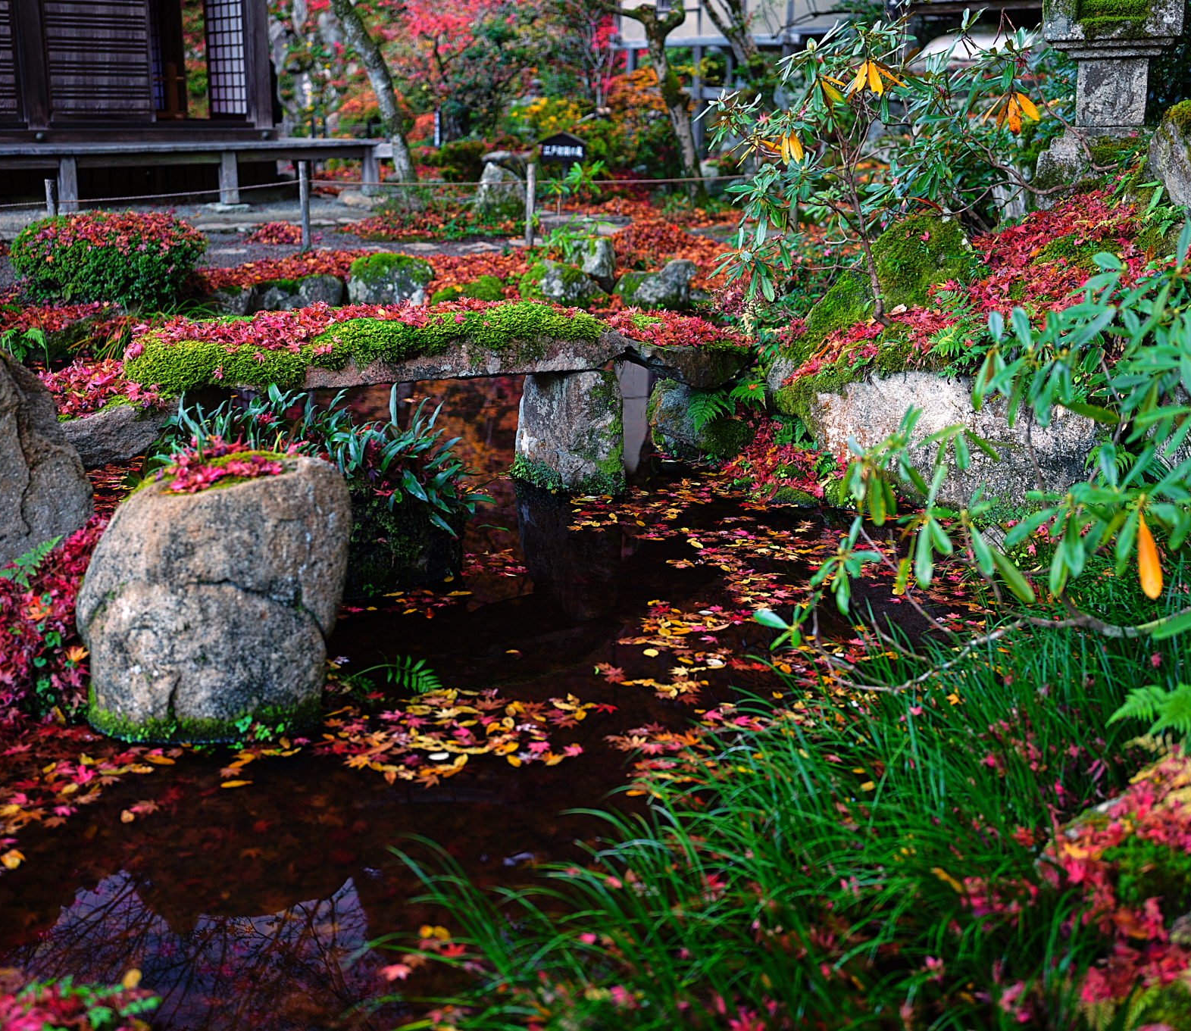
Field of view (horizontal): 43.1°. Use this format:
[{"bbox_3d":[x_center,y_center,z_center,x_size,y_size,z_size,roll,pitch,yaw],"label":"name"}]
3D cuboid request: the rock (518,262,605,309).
[{"bbox_3d":[-0.196,-1.393,9.057,0.470,0.285,0.360,1,15,0],"label":"rock"}]

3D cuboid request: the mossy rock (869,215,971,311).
[{"bbox_3d":[1.262,-0.980,5.900,0.400,0.394,0.360,3,15,12],"label":"mossy rock"}]

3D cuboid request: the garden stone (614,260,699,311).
[{"bbox_3d":[0.389,-1.388,9.057,0.490,0.305,0.350,1,15,0],"label":"garden stone"}]

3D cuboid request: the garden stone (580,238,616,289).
[{"bbox_3d":[-0.006,-1.282,7.700,0.222,0.285,0.200,0,15,0],"label":"garden stone"}]

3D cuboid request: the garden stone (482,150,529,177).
[{"bbox_3d":[-0.713,-2.786,12.201,0.420,0.340,0.380,1,15,0],"label":"garden stone"}]

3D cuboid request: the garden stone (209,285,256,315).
[{"bbox_3d":[-1.732,-1.019,7.200,0.219,0.162,0.175,-4,15,-13],"label":"garden stone"}]

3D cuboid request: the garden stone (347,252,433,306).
[{"bbox_3d":[-0.985,-1.131,7.250,0.402,0.268,0.301,-2,15,-7],"label":"garden stone"}]

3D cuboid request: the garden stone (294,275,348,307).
[{"bbox_3d":[-1.577,-1.282,8.729,0.290,0.260,0.260,1,15,0],"label":"garden stone"}]

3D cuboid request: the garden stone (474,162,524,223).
[{"bbox_3d":[-0.775,-2.551,11.900,0.399,0.488,0.299,-1,15,-3],"label":"garden stone"}]

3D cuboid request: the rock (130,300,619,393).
[{"bbox_3d":[-0.855,-0.679,5.884,1.850,0.250,0.600,-7,17,-26],"label":"rock"}]

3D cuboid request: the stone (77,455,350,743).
[{"bbox_3d":[-0.919,0.177,3.670,0.640,0.600,0.500,-4,15,-14],"label":"stone"}]

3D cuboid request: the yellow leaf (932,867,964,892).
[{"bbox_3d":[0.574,0.592,2.450,0.075,0.030,0.025,12,19,40],"label":"yellow leaf"}]

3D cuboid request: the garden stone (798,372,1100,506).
[{"bbox_3d":[1.374,-0.385,6.043,1.130,0.520,0.650,1,15,0],"label":"garden stone"}]

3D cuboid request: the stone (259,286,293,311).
[{"bbox_3d":[-1.808,-1.220,8.487,0.210,0.185,0.190,1,15,0],"label":"stone"}]

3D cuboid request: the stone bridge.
[{"bbox_3d":[-0.657,-0.490,6.088,2.700,0.660,0.680,-7,17,-26],"label":"stone bridge"}]

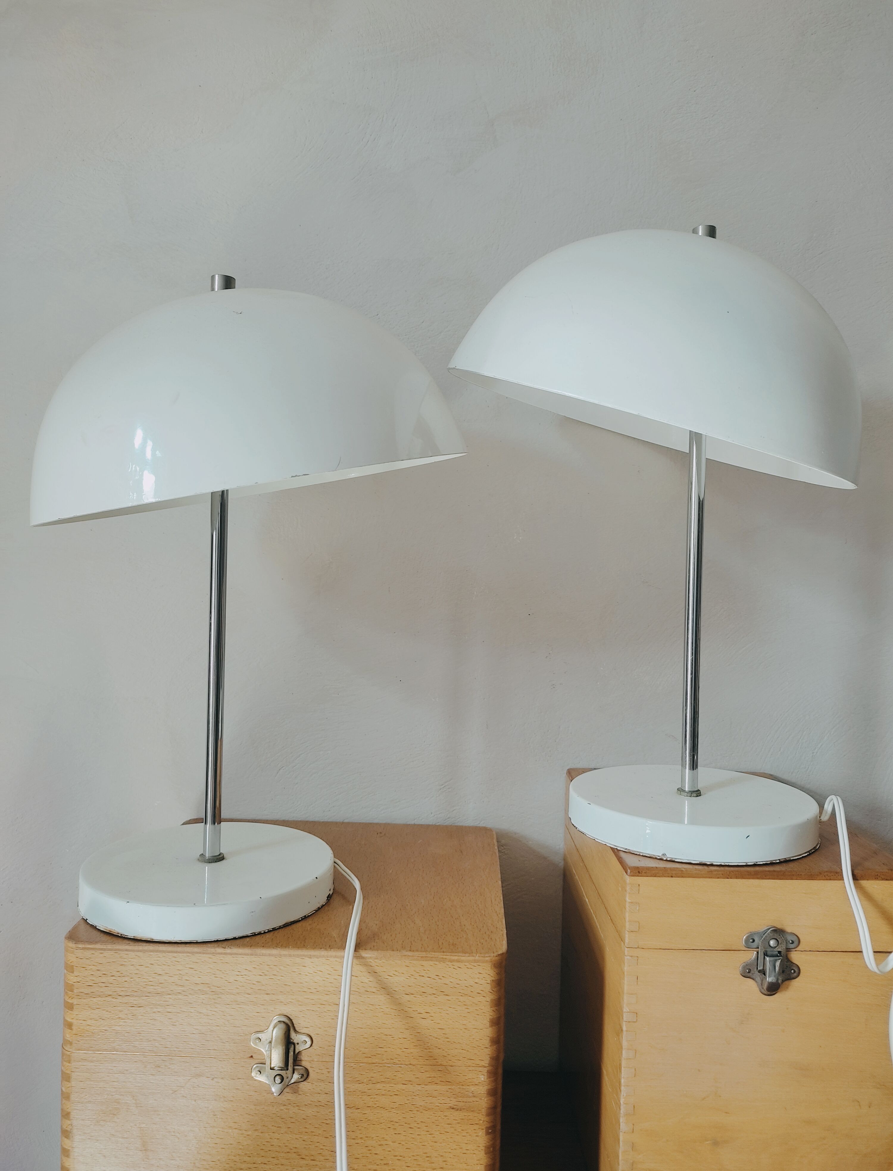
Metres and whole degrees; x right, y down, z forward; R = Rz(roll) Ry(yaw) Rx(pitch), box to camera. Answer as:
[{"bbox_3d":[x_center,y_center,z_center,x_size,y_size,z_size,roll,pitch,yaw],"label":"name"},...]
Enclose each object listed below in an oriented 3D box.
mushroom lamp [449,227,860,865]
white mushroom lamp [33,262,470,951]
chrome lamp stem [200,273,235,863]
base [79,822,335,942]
[{"bbox_3d":[0.156,-0.046,0.702,0.311,0.449,0.310,1,2,0],"label":"mushroom lamp"},{"bbox_3d":[-0.144,0.001,0.674,0.314,0.451,0.315,1,2,0],"label":"white mushroom lamp"},{"bbox_3d":[-0.168,-0.012,0.655,0.019,0.428,0.019,1,2,0],"label":"chrome lamp stem"},{"bbox_3d":[-0.173,0.214,0.661,0.180,0.025,0.180,1,2,0],"label":"base"}]

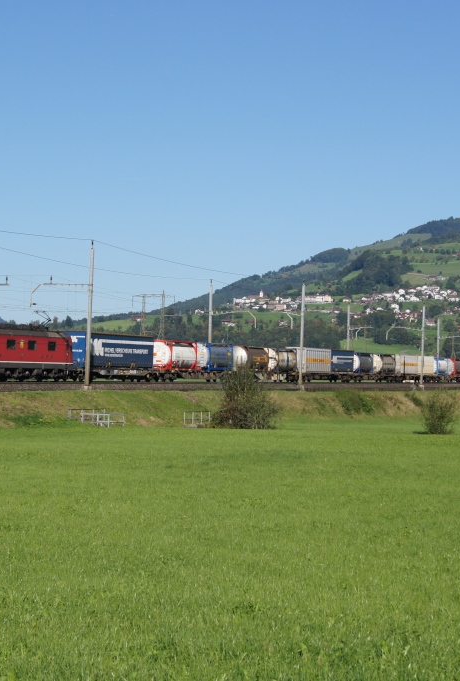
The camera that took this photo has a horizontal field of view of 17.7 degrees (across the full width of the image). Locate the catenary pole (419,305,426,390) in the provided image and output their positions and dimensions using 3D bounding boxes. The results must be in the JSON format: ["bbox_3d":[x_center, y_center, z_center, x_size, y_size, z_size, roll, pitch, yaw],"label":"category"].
[{"bbox_3d":[26.867,0.871,206.000,0.400,11.920,0.400,1,-1,23],"label":"catenary pole"}]

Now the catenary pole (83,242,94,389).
[{"bbox_3d":[-11.206,-2.008,118.000,0.400,11.710,0.400,1,-1,23],"label":"catenary pole"}]

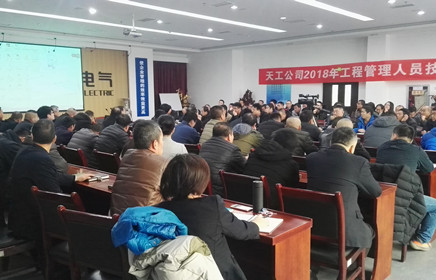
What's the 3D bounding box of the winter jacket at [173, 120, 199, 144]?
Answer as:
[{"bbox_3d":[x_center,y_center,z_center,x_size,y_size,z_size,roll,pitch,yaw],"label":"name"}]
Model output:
[{"bbox_3d":[-0.452,0.063,5.560,0.540,0.640,0.500,5,8,42],"label":"winter jacket"}]

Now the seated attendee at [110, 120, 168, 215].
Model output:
[{"bbox_3d":[-0.382,0.577,2.307,0.560,1.340,0.760,5,8,42],"label":"seated attendee"}]

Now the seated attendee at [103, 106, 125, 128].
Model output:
[{"bbox_3d":[-1.714,0.129,6.467,0.550,1.340,0.780,5,8,38],"label":"seated attendee"}]

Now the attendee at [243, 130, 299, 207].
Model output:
[{"bbox_3d":[0.557,0.523,3.156,0.560,1.250,0.780,5,8,42],"label":"attendee"}]

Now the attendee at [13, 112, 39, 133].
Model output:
[{"bbox_3d":[-3.102,0.189,6.268,0.550,1.300,0.800,6,9,44],"label":"attendee"}]

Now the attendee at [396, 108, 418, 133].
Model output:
[{"bbox_3d":[3.318,0.118,6.684,0.800,1.300,0.550,-5,8,-36],"label":"attendee"}]

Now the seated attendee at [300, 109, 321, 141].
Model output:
[{"bbox_3d":[1.419,0.215,5.712,0.540,1.300,0.750,5,8,42],"label":"seated attendee"}]

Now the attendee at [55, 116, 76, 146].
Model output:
[{"bbox_3d":[-2.102,0.282,5.387,0.550,1.300,0.800,6,9,44],"label":"attendee"}]

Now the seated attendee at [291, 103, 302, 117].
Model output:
[{"bbox_3d":[1.837,-0.161,9.068,0.780,1.300,0.520,-5,8,-36],"label":"seated attendee"}]

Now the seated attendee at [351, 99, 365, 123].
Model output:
[{"bbox_3d":[3.469,-0.231,9.497,0.750,1.320,0.520,-5,8,-36],"label":"seated attendee"}]

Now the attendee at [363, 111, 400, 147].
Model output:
[{"bbox_3d":[2.235,0.285,5.008,0.560,1.300,0.760,5,8,42],"label":"attendee"}]

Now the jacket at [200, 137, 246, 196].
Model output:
[{"bbox_3d":[0.054,0.324,3.400,0.550,0.640,0.500,5,8,42],"label":"jacket"}]

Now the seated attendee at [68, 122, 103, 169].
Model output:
[{"bbox_3d":[-1.544,0.374,4.867,0.540,1.200,0.820,5,8,38],"label":"seated attendee"}]

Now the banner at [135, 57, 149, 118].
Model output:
[{"bbox_3d":[-3.146,-2.179,15.454,0.576,2.384,0.040,-6,9,-42],"label":"banner"}]

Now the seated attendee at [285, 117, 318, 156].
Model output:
[{"bbox_3d":[0.938,0.381,4.436,0.570,1.280,0.800,5,8,38],"label":"seated attendee"}]

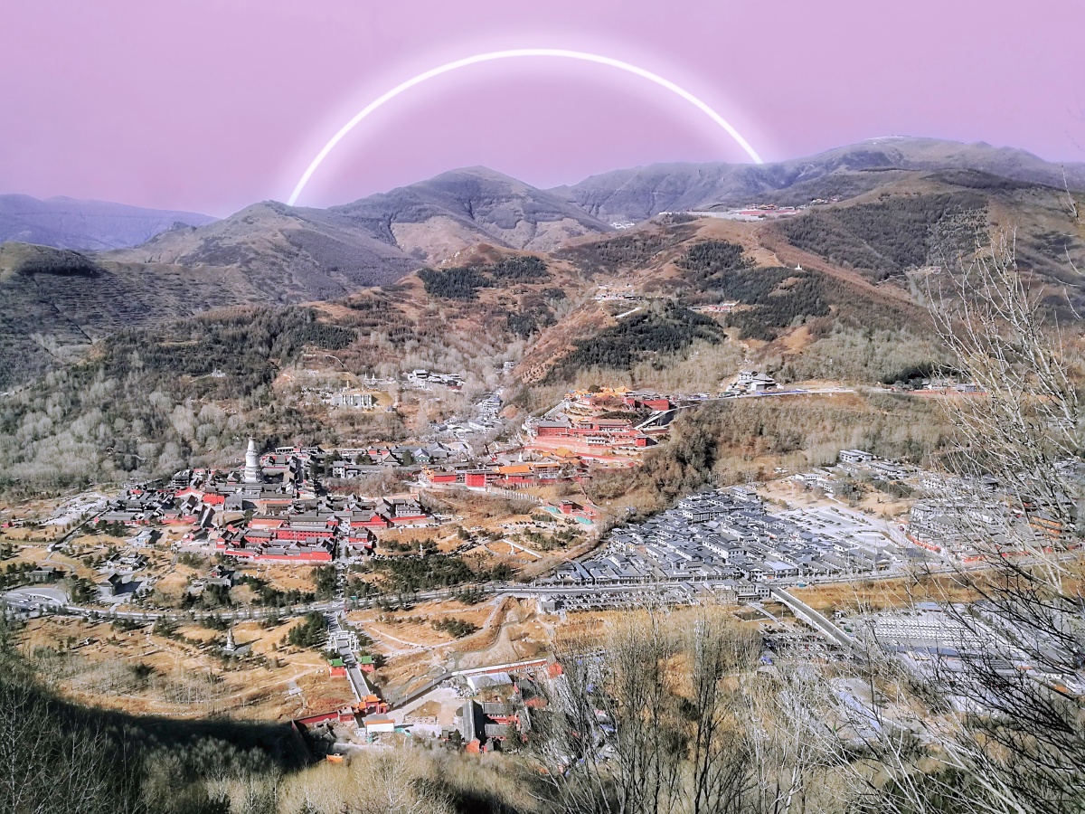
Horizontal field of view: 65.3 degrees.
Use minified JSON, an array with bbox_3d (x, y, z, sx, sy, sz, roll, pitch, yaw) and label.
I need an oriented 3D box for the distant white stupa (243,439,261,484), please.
[{"bbox_3d":[-326.000,60.500,952.000,19.500,56.500,19.500,1,10,3],"label":"distant white stupa"}]

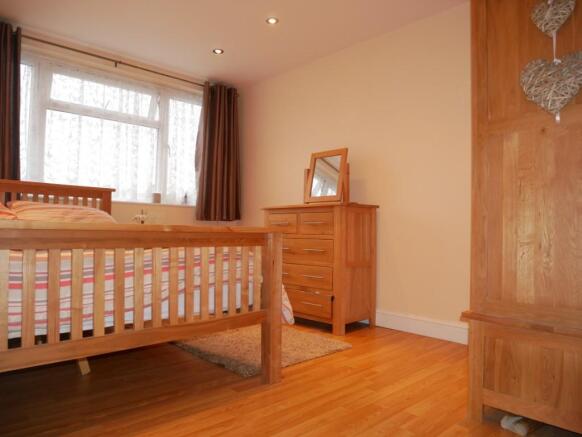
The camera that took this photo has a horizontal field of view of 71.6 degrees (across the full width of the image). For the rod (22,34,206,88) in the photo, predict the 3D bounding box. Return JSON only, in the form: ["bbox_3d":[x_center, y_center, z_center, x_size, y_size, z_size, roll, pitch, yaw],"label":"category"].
[{"bbox_3d":[-1.516,-1.351,3.484,2.647,0.031,0.031,2,-2,-44],"label":"rod"}]

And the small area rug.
[{"bbox_3d":[-0.420,0.810,2.833,0.826,0.031,1.446,2,-2,-44],"label":"small area rug"}]

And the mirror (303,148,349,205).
[{"bbox_3d":[0.284,-0.325,3.333,0.153,0.451,0.421,2,-2,-44],"label":"mirror"}]

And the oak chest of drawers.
[{"bbox_3d":[0.217,0.372,3.334,0.467,0.945,0.884,2,-2,-44],"label":"oak chest of drawers"}]

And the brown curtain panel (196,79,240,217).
[{"bbox_3d":[-0.748,-0.677,4.218,0.505,1.408,0.138,2,-2,-44],"label":"brown curtain panel"}]

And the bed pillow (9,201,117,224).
[{"bbox_3d":[-1.671,0.008,2.996,0.727,0.249,0.436,2,-2,-44],"label":"bed pillow"}]

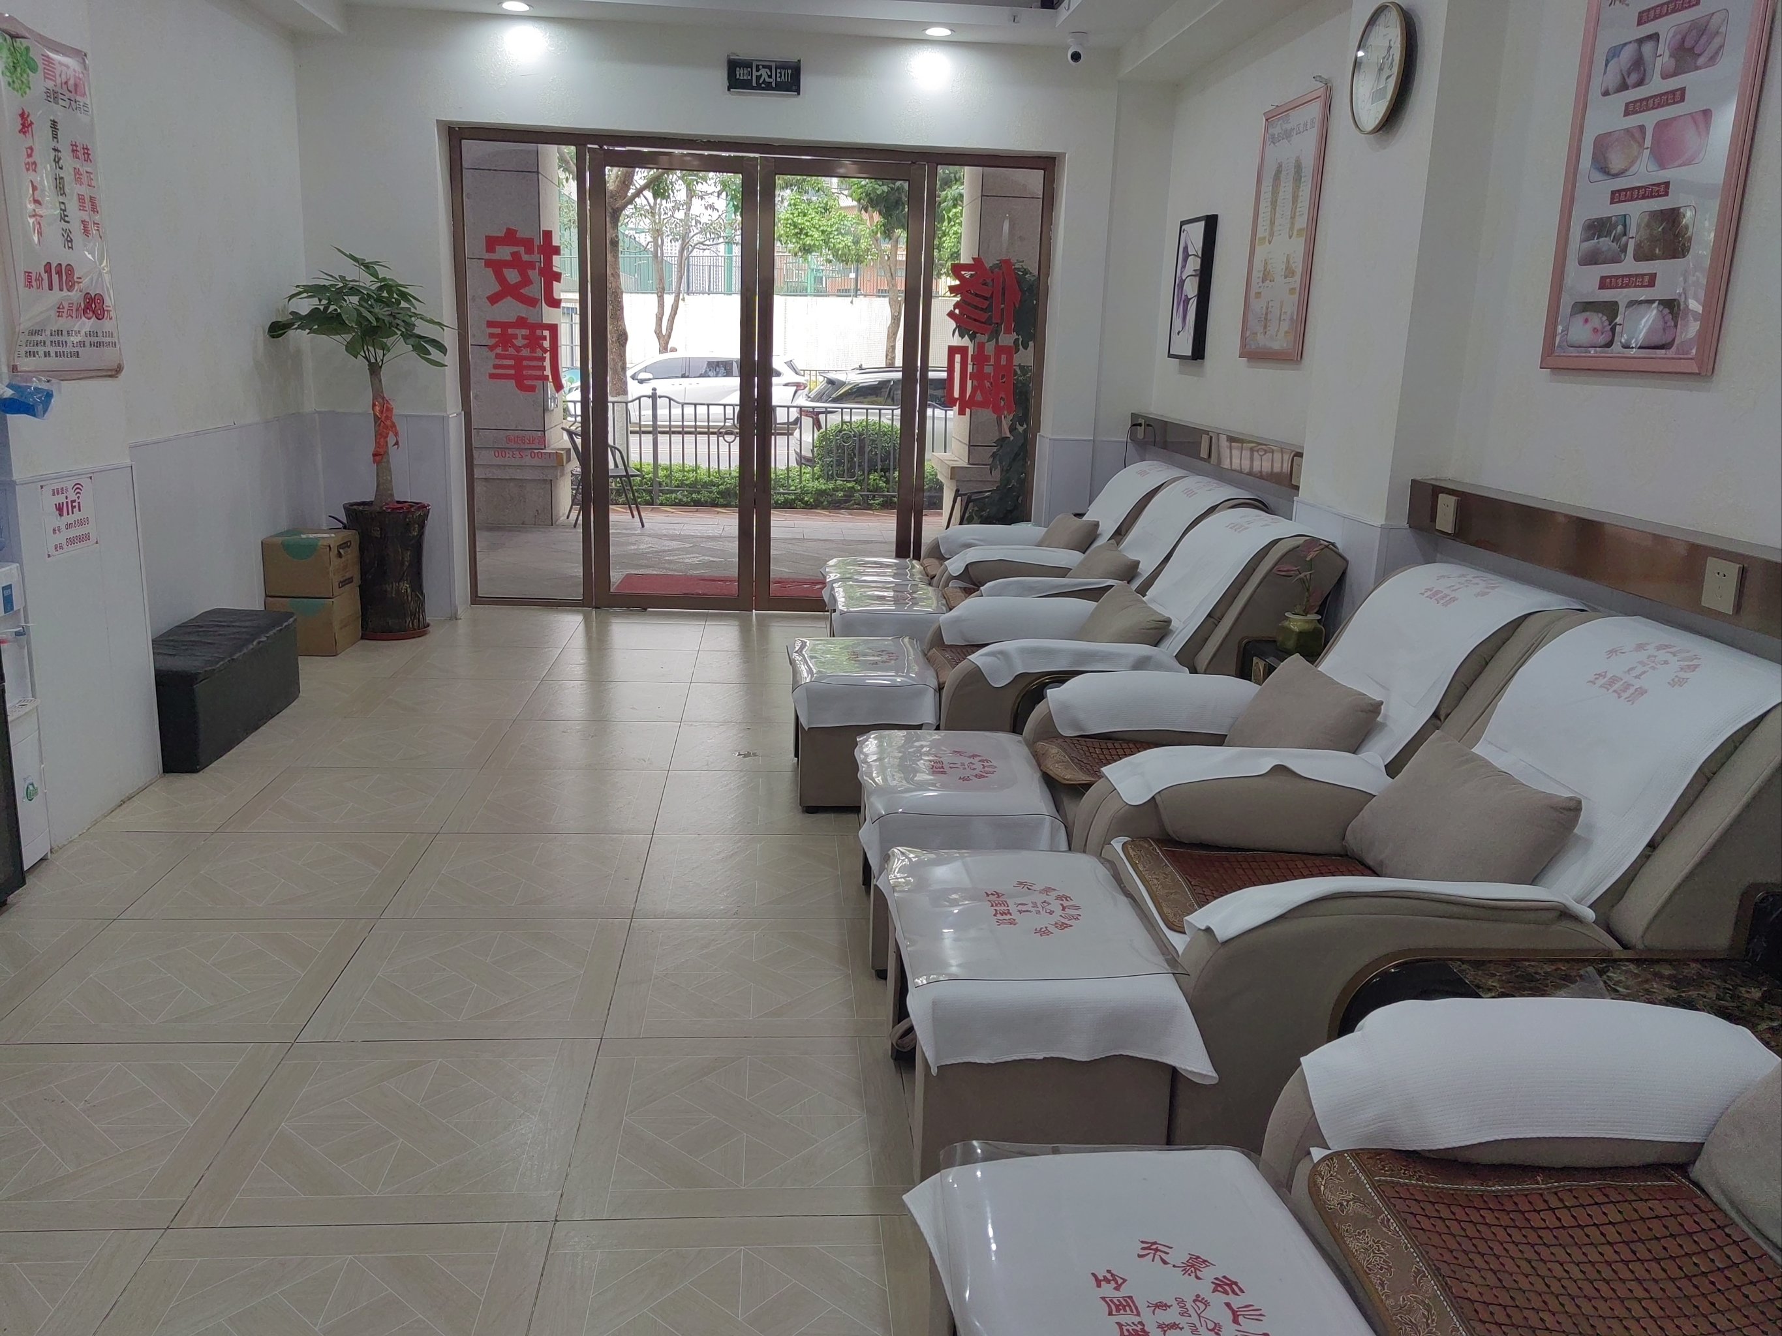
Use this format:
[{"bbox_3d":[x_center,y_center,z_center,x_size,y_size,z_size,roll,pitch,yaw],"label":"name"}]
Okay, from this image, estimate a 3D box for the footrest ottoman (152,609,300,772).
[{"bbox_3d":[-2.398,0.063,4.799,0.370,0.310,1.020,1,13,-5],"label":"footrest ottoman"}]

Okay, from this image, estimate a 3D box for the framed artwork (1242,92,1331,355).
[{"bbox_3d":[1.371,-1.515,4.856,0.040,0.854,0.585,1,13,-5],"label":"framed artwork"}]

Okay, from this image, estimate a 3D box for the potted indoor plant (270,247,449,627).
[{"bbox_3d":[-2.380,-0.993,6.274,0.740,1.700,0.680,1,13,-5],"label":"potted indoor plant"}]

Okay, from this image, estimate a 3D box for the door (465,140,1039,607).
[{"bbox_3d":[-0.674,-1.426,7.029,2.920,2.310,0.100,1,13,-5],"label":"door"}]

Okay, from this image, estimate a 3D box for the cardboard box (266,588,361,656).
[{"bbox_3d":[-2.541,-0.218,6.120,0.282,0.250,0.395,1,13,-5],"label":"cardboard box"}]

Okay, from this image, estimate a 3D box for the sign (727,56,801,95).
[{"bbox_3d":[-0.579,-2.714,6.366,0.331,0.151,0.035,1,13,-5],"label":"sign"}]

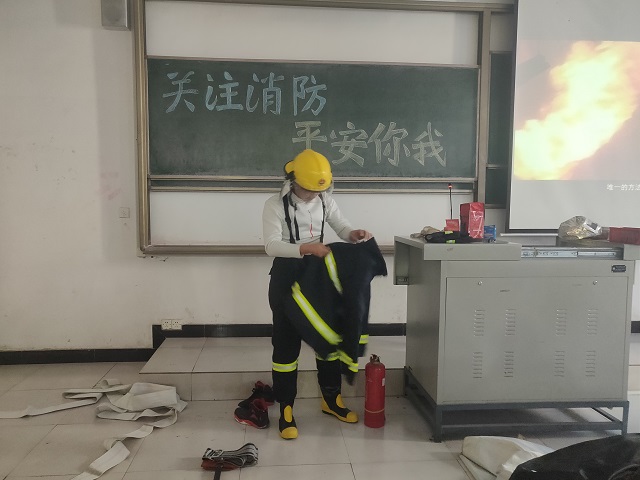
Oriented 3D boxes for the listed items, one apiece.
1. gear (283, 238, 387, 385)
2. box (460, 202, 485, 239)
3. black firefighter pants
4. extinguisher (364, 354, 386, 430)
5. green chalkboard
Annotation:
[{"bbox_3d":[0.086,0.414,2.740,0.560,0.849,0.280,-1,5,-20],"label":"gear"},{"bbox_3d":[1.037,-0.133,3.134,0.103,0.236,0.130,0,5,-5],"label":"box"},{"bbox_3d":[-0.100,0.578,2.968,0.440,0.960,0.320,-2,5,-25],"label":"black firefighter pants"},{"bbox_3d":[0.346,0.947,2.933,0.130,0.452,0.130,0,5,0],"label":"extinguisher"},{"bbox_3d":[-0.010,-0.998,3.946,2.824,1.008,0.040,0,5,-5],"label":"green chalkboard"}]

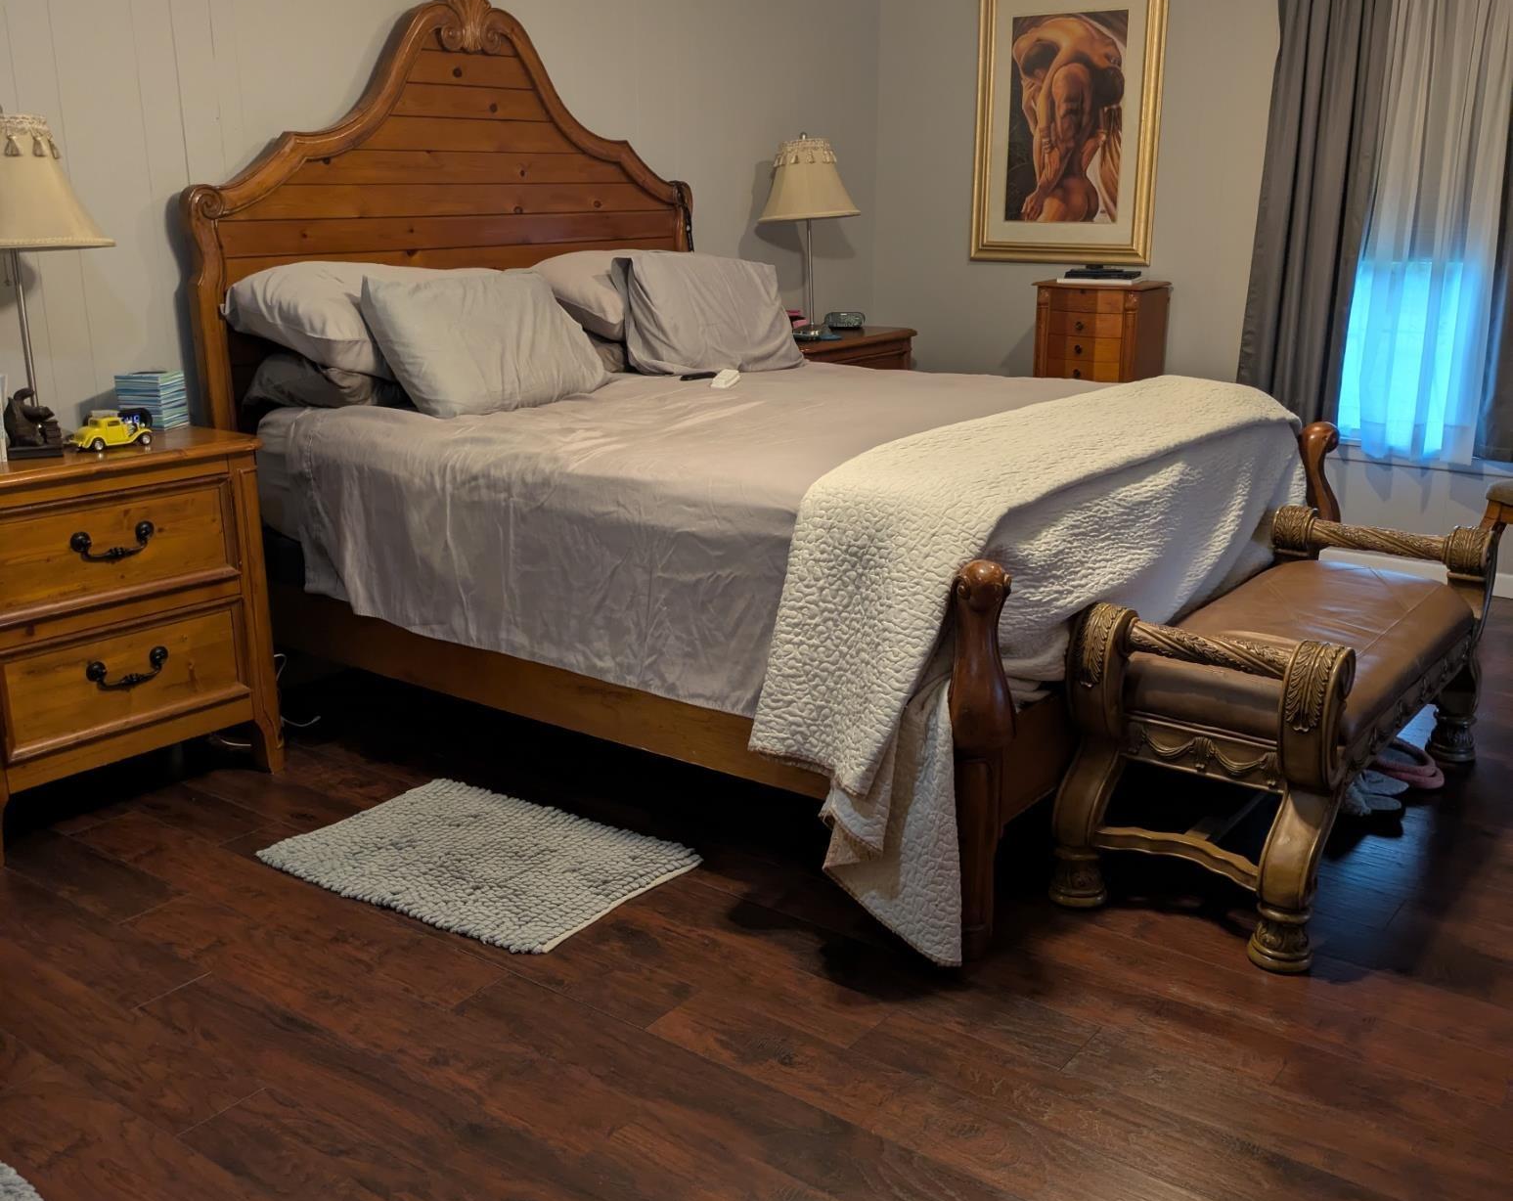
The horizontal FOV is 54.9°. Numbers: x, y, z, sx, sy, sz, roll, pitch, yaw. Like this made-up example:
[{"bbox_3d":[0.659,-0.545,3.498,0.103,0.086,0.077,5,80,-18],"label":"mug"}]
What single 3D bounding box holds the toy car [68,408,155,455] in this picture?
[{"bbox_3d":[-1.502,-0.392,3.392,0.168,0.068,0.073,-14,21,-38],"label":"toy car"}]

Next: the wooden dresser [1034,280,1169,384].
[{"bbox_3d":[1.294,-0.705,5.608,0.445,1.010,0.314,12,20,35],"label":"wooden dresser"}]

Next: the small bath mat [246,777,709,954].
[{"bbox_3d":[-0.591,0.540,3.137,0.781,0.025,0.492,11,20,32],"label":"small bath mat"}]

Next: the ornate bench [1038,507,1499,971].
[{"bbox_3d":[1.203,0.204,3.233,0.541,0.620,1.375,12,20,34],"label":"ornate bench"}]

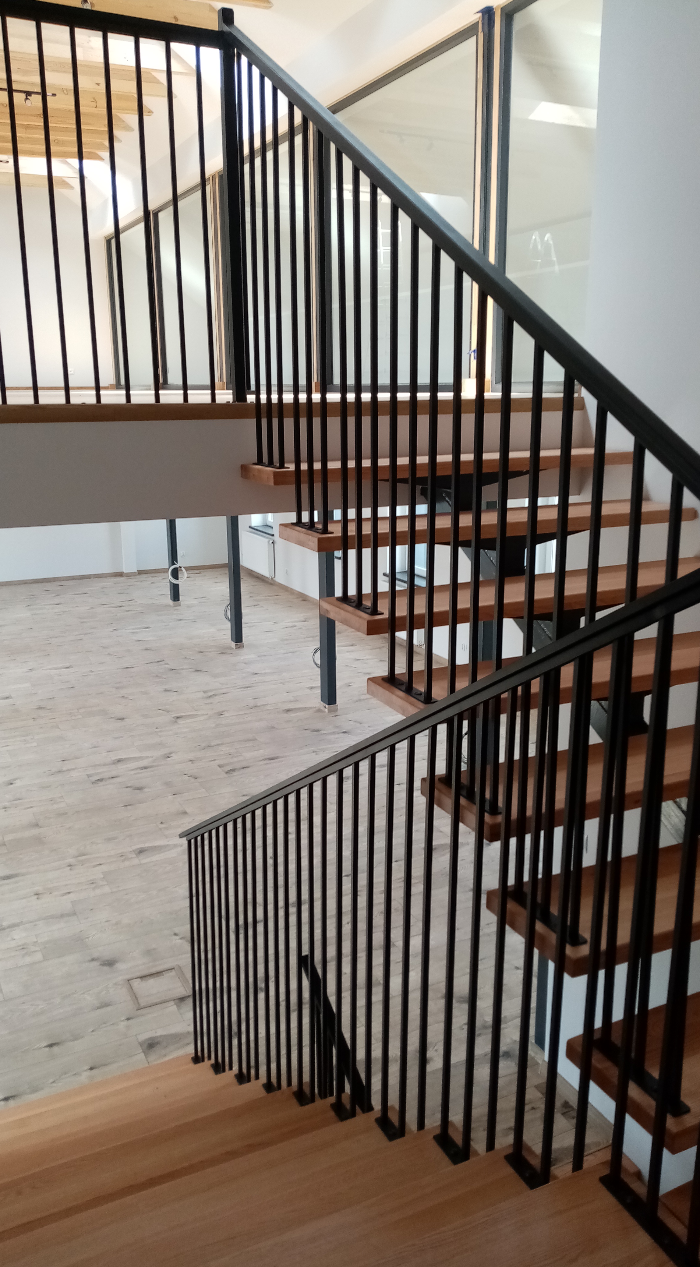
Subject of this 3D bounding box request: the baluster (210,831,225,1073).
[{"bbox_3d":[-0.569,1.328,3.971,0.013,1.094,0.013,-8,16,-27],"label":"baluster"}]

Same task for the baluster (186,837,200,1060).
[{"bbox_3d":[-0.703,1.425,4.258,0.013,1.080,0.013,-8,16,-27],"label":"baluster"}]

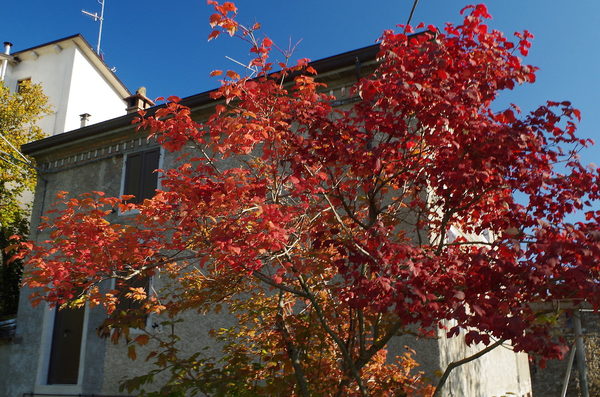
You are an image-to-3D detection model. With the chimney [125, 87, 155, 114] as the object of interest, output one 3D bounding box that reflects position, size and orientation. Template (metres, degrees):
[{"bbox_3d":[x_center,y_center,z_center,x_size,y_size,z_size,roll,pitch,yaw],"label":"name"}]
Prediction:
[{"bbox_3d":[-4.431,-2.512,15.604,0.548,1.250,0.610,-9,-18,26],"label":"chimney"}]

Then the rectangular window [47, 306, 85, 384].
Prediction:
[{"bbox_3d":[-5.232,2.997,12.916,1.051,2.392,0.060,-9,-18,26],"label":"rectangular window"}]

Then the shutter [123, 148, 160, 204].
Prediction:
[{"bbox_3d":[-3.574,-0.467,12.789,0.992,1.256,0.060,-9,-18,26],"label":"shutter"}]

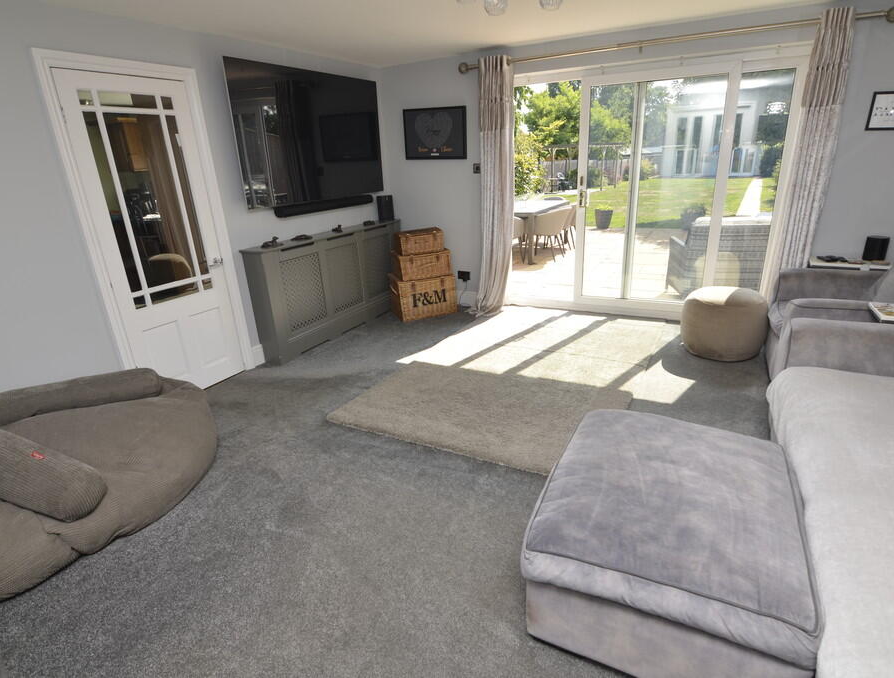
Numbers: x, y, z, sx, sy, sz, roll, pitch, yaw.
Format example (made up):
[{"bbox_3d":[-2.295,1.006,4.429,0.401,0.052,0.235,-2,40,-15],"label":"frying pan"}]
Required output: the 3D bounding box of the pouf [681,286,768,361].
[{"bbox_3d":[2.161,-0.118,3.559,0.555,0.460,0.555,8,24,24],"label":"pouf"}]

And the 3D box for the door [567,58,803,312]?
[{"bbox_3d":[1.974,-1.232,4.067,1.680,2.100,0.100,7,24,24],"label":"door"}]

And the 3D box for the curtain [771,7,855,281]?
[{"bbox_3d":[2.797,-1.152,3.526,0.240,2.340,0.150,4,22,25],"label":"curtain"}]

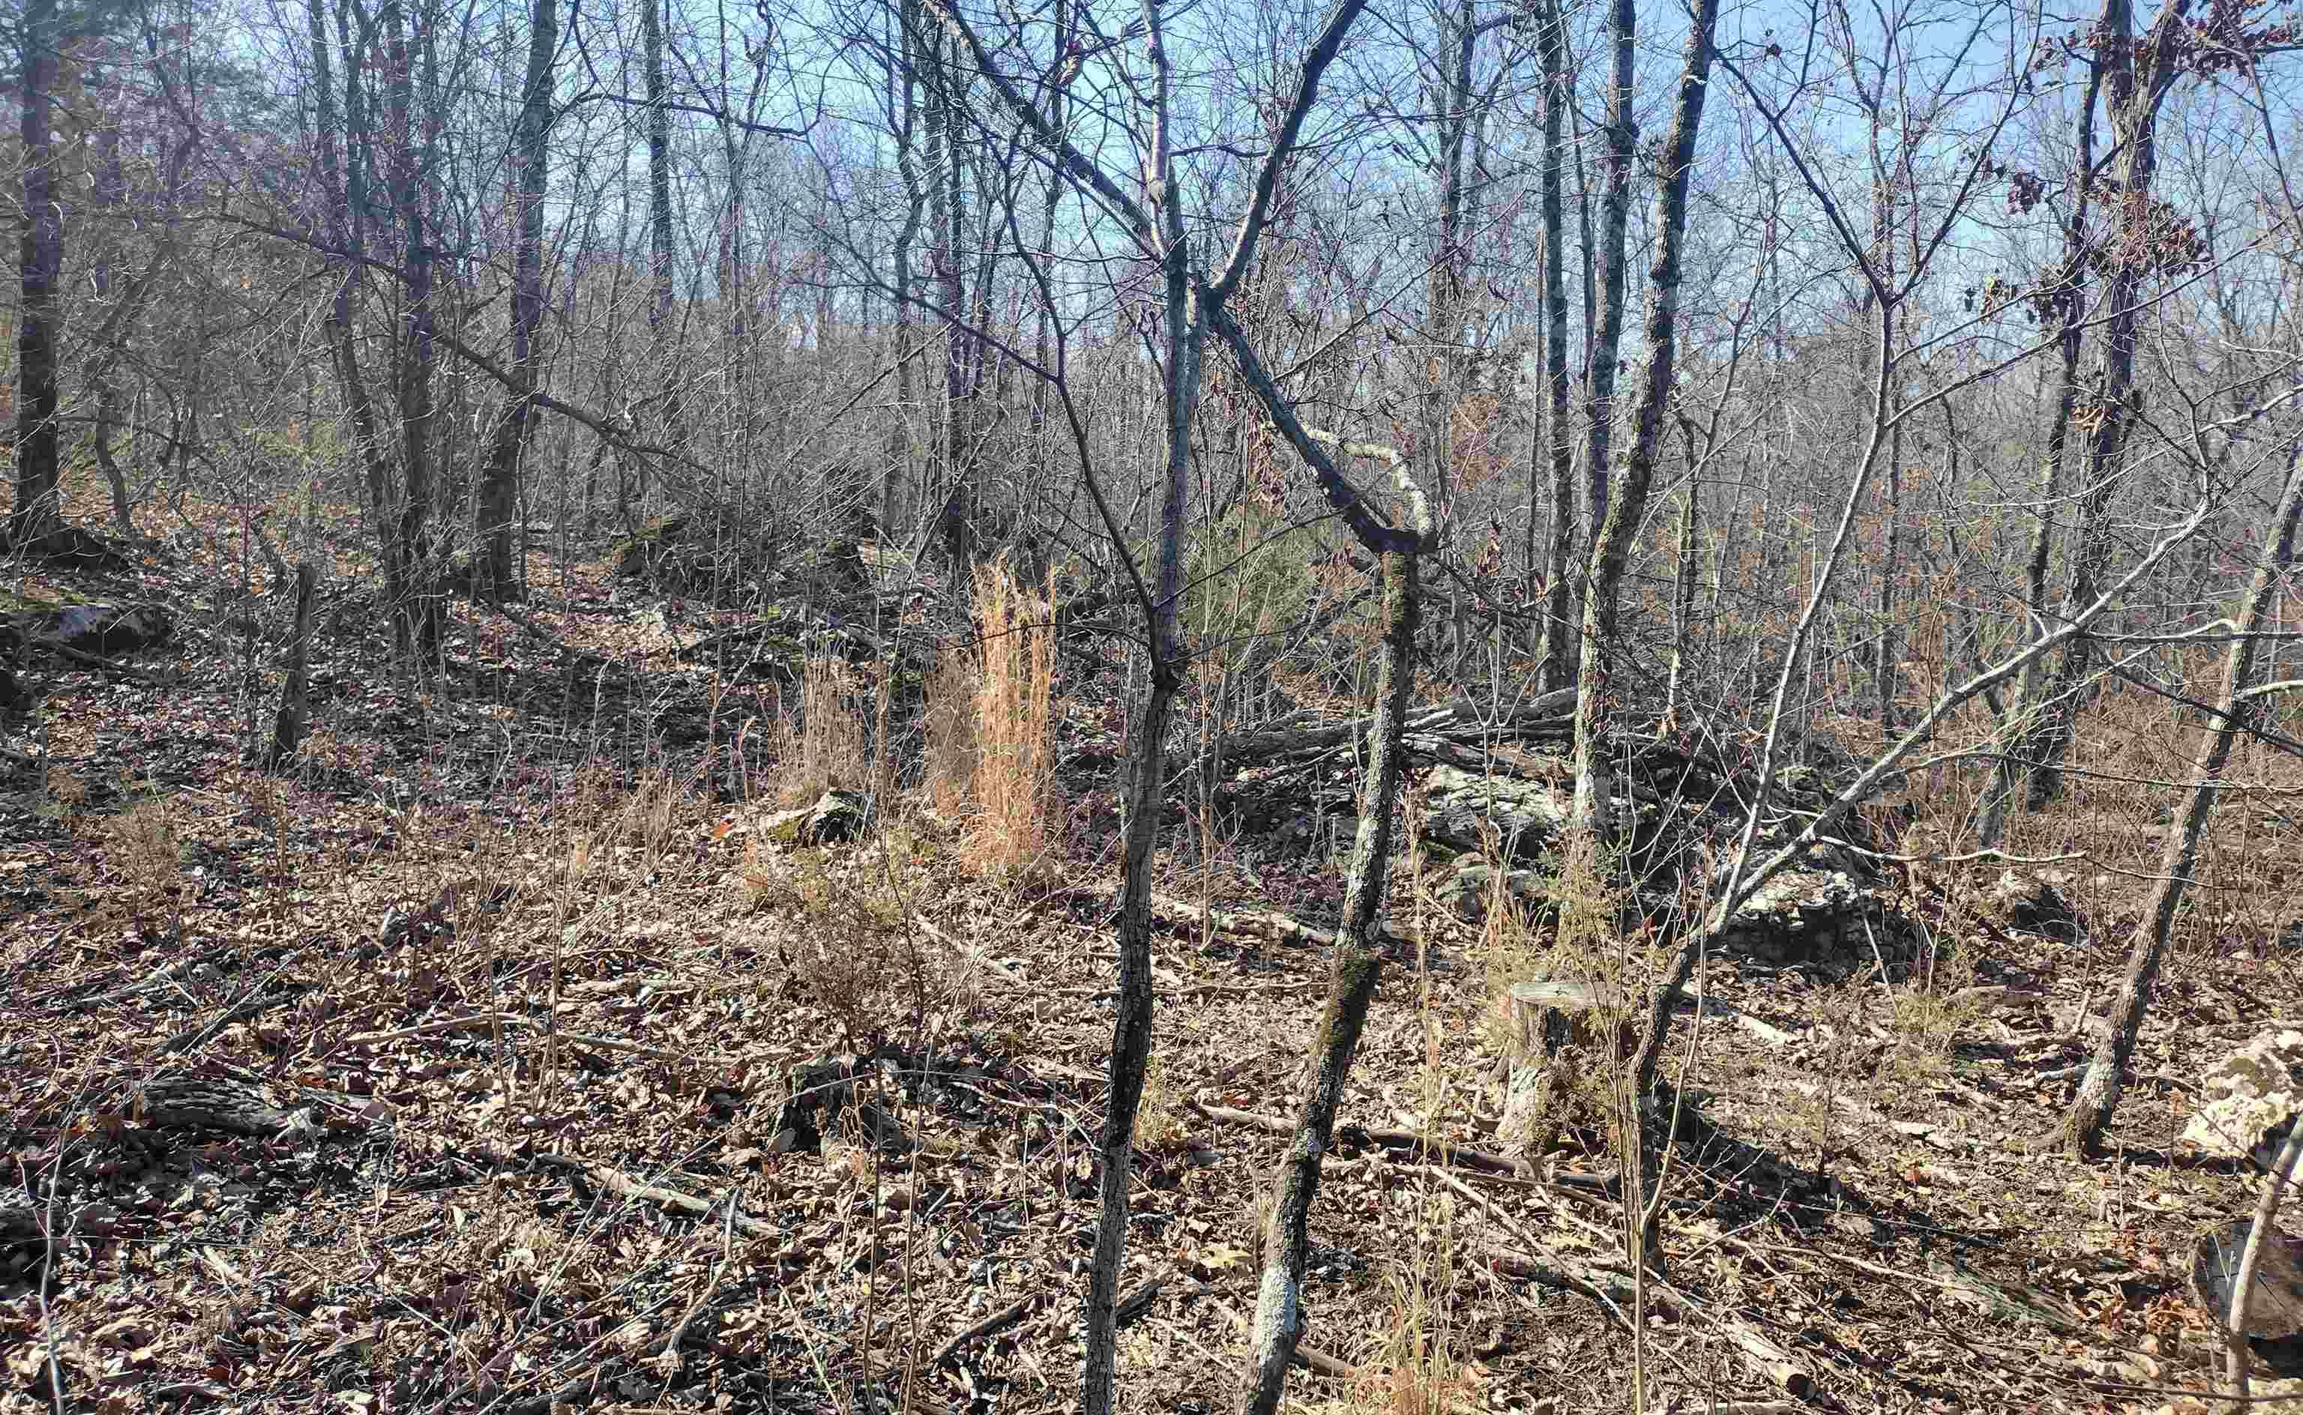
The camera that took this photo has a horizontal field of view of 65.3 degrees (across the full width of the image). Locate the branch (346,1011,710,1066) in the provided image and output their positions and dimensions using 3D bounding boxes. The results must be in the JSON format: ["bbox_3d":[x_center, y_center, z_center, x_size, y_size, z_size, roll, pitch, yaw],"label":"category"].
[{"bbox_3d":[-1.569,0.836,4.604,0.904,0.070,0.150,3,7,-1],"label":"branch"}]

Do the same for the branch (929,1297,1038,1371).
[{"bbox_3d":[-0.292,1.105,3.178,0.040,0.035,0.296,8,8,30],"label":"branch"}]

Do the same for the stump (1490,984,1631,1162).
[{"bbox_3d":[0.989,0.864,4.309,0.290,0.390,0.290,1,4,0],"label":"stump"}]

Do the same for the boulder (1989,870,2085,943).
[{"bbox_3d":[3.522,0.781,7.141,0.370,0.260,0.330,3,4,26],"label":"boulder"}]

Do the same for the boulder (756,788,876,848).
[{"bbox_3d":[-1.352,0.441,7.242,0.470,0.240,0.360,0,4,-11],"label":"boulder"}]

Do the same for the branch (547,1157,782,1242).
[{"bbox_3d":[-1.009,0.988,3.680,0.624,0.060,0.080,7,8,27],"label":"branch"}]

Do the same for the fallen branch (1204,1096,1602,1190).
[{"bbox_3d":[0.581,1.018,4.251,1.004,0.050,0.080,6,7,19],"label":"fallen branch"}]

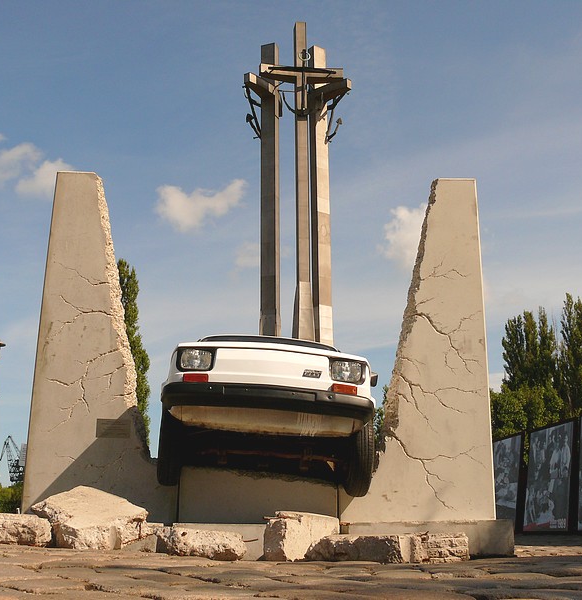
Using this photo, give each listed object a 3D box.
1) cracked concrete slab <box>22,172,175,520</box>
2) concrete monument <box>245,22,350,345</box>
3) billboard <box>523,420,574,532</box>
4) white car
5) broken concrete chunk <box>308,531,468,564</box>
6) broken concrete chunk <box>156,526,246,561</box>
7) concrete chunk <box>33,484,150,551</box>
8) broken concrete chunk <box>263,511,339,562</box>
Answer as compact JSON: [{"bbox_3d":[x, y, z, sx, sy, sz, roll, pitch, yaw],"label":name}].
[{"bbox_3d":[-1.270,0.321,6.219,1.060,2.550,0.330,1,-15,-2],"label":"cracked concrete slab"},{"bbox_3d":[0.459,-2.744,71.102,9.200,42.000,8.200,2,-15,-8],"label":"concrete monument"},{"bbox_3d":[5.227,3.626,17.204,0.120,2.160,2.490,9,-15,-4],"label":"billboard"},{"bbox_3d":[-0.208,1.006,6.641,1.380,1.360,3.080,3,-25,-2],"label":"white car"},{"bbox_3d":[0.602,1.594,5.496,1.012,0.184,0.340,0,-15,0],"label":"broken concrete chunk"},{"bbox_3d":[-0.575,1.571,5.532,0.539,0.202,0.360,0,-15,0],"label":"broken concrete chunk"},{"bbox_3d":[-1.311,1.443,5.668,0.688,0.400,0.550,2,-15,-6],"label":"concrete chunk"},{"bbox_3d":[0.064,1.530,5.543,0.418,0.313,0.330,4,-15,-14],"label":"broken concrete chunk"}]

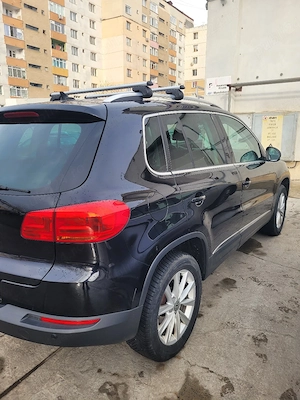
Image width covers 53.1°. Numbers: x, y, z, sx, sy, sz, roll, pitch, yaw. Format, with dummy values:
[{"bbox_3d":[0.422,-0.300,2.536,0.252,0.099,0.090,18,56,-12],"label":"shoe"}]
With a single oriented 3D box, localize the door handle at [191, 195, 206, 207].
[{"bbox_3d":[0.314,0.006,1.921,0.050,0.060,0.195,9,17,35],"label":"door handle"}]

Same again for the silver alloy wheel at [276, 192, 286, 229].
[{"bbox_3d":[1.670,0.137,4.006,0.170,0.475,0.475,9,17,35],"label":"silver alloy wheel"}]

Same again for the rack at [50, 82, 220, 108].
[{"bbox_3d":[-0.191,-0.851,2.594,1.090,0.170,1.620,9,17,35],"label":"rack"}]

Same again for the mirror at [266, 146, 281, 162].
[{"bbox_3d":[1.248,-0.460,3.064,0.185,0.155,0.125,9,17,35],"label":"mirror"}]

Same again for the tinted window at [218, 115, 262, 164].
[{"bbox_3d":[0.868,-0.578,2.807,0.060,0.430,0.770,-12,5,39],"label":"tinted window"}]

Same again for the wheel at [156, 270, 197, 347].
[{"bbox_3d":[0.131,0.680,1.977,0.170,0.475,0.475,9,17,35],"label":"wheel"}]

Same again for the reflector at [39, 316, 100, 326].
[{"bbox_3d":[-0.402,0.600,1.493,0.315,0.040,0.050,1,14,9],"label":"reflector"}]

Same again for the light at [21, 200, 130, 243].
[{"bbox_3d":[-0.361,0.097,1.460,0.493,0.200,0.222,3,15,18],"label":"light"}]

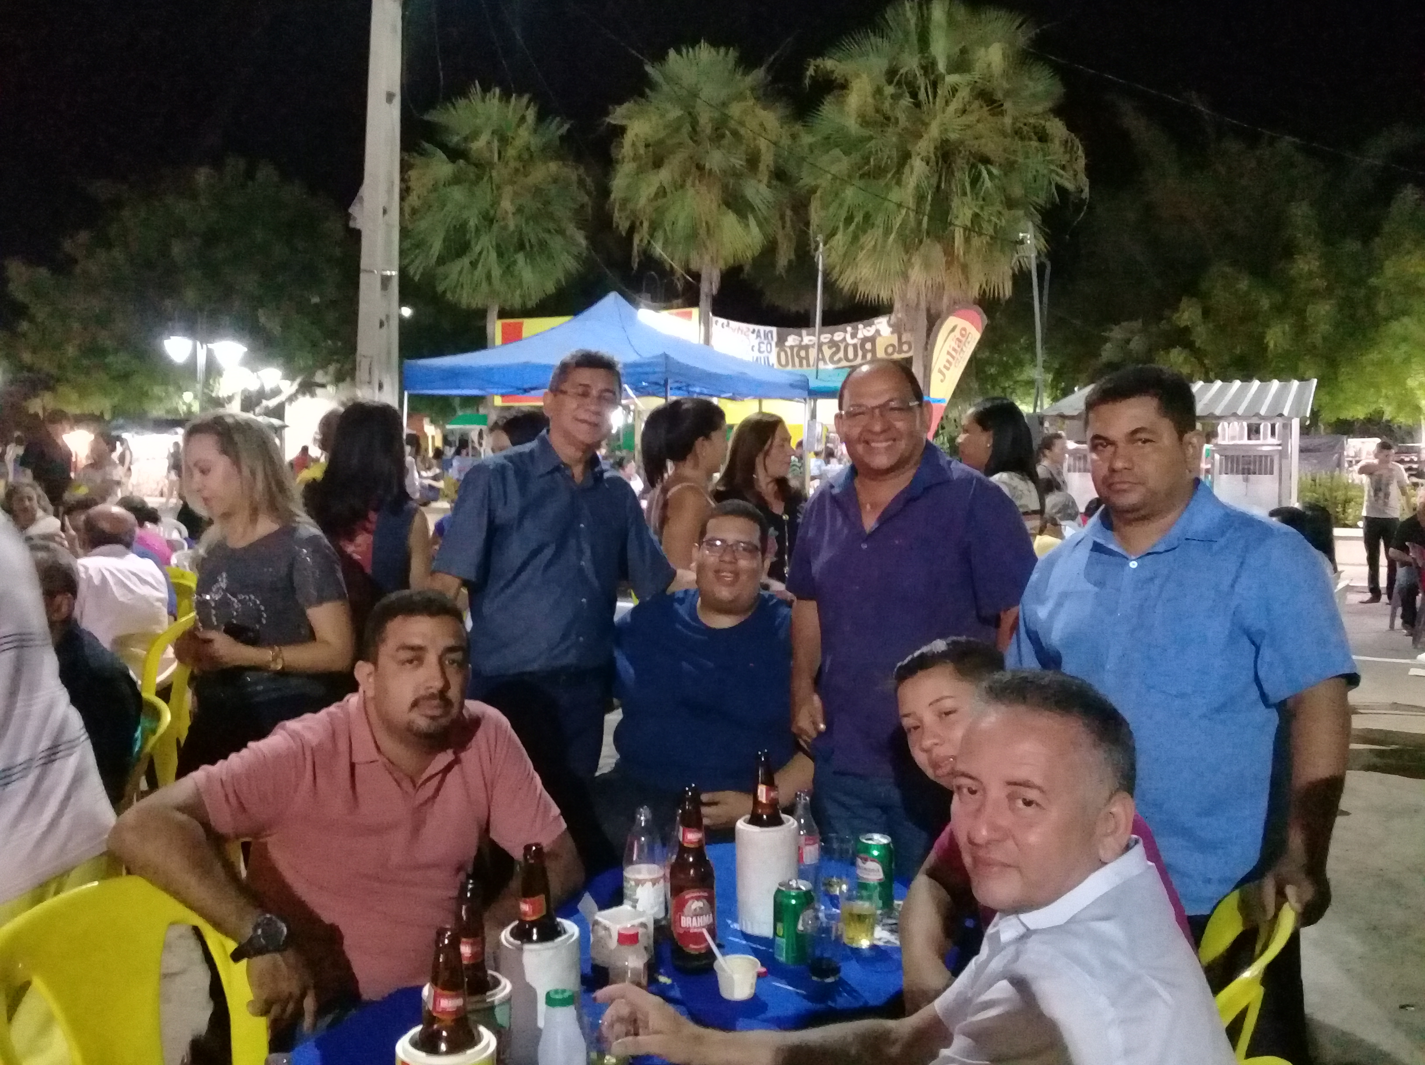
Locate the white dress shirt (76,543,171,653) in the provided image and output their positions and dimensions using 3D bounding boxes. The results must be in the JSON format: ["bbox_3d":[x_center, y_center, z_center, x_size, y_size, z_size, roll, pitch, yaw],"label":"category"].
[{"bbox_3d":[-2.434,0.270,5.200,0.470,0.560,0.360,-1,4,-17],"label":"white dress shirt"}]

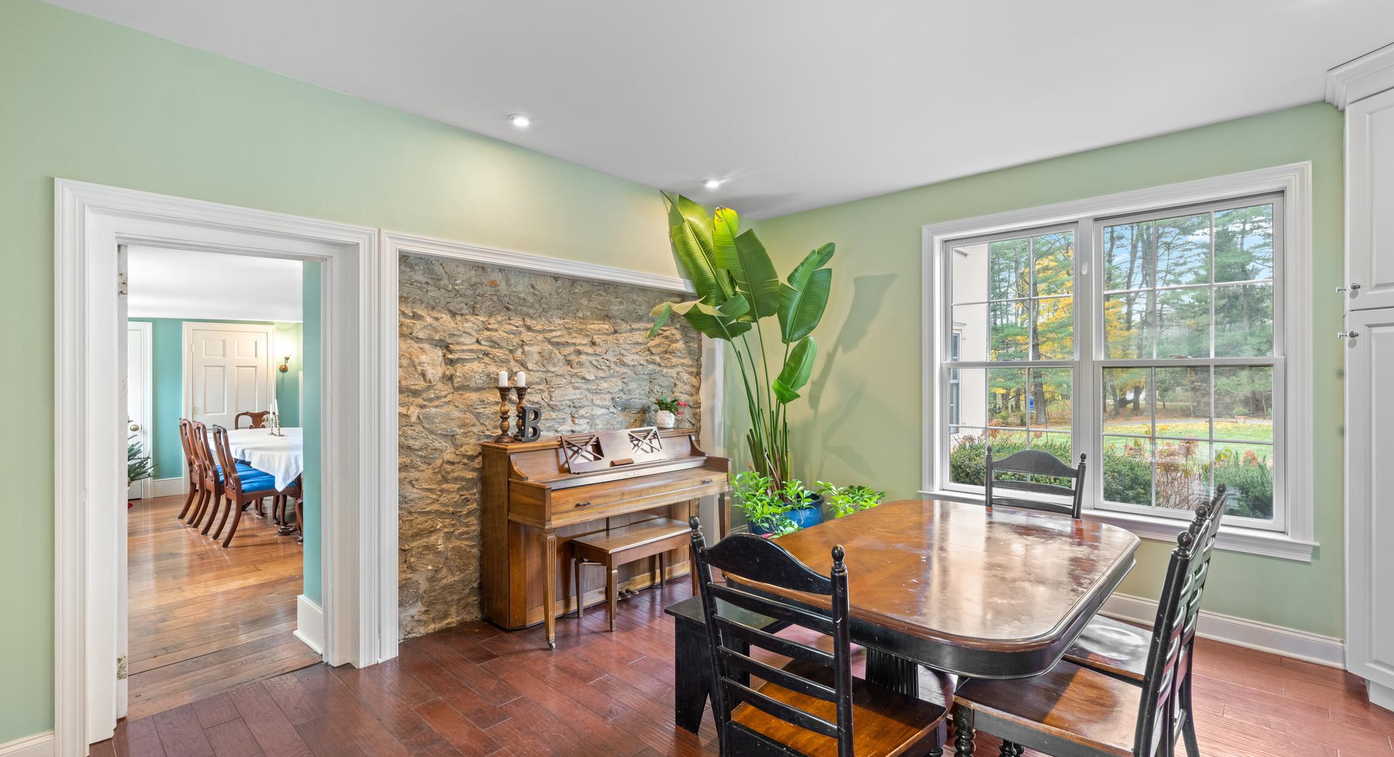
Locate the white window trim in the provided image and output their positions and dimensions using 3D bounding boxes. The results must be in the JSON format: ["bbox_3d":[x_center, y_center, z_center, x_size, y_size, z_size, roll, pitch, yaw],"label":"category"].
[{"bbox_3d":[2.343,-0.082,3.744,1.953,1.974,0.140,0,0,43],"label":"white window trim"}]

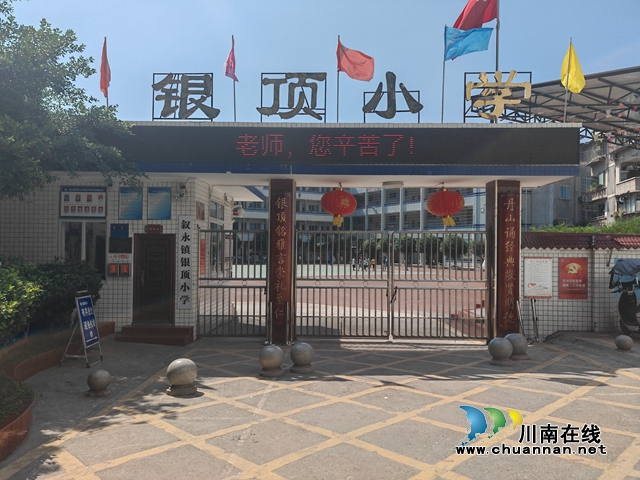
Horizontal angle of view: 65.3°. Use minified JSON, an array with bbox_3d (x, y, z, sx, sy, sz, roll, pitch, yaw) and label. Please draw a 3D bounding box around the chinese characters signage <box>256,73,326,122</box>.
[{"bbox_3d":[-0.553,-2.854,9.950,1.385,0.957,0.100,1,-1,3],"label":"chinese characters signage"}]

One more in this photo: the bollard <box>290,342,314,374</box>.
[{"bbox_3d":[-0.296,1.971,8.420,0.401,0.461,0.401,1,-1,3],"label":"bollard"}]

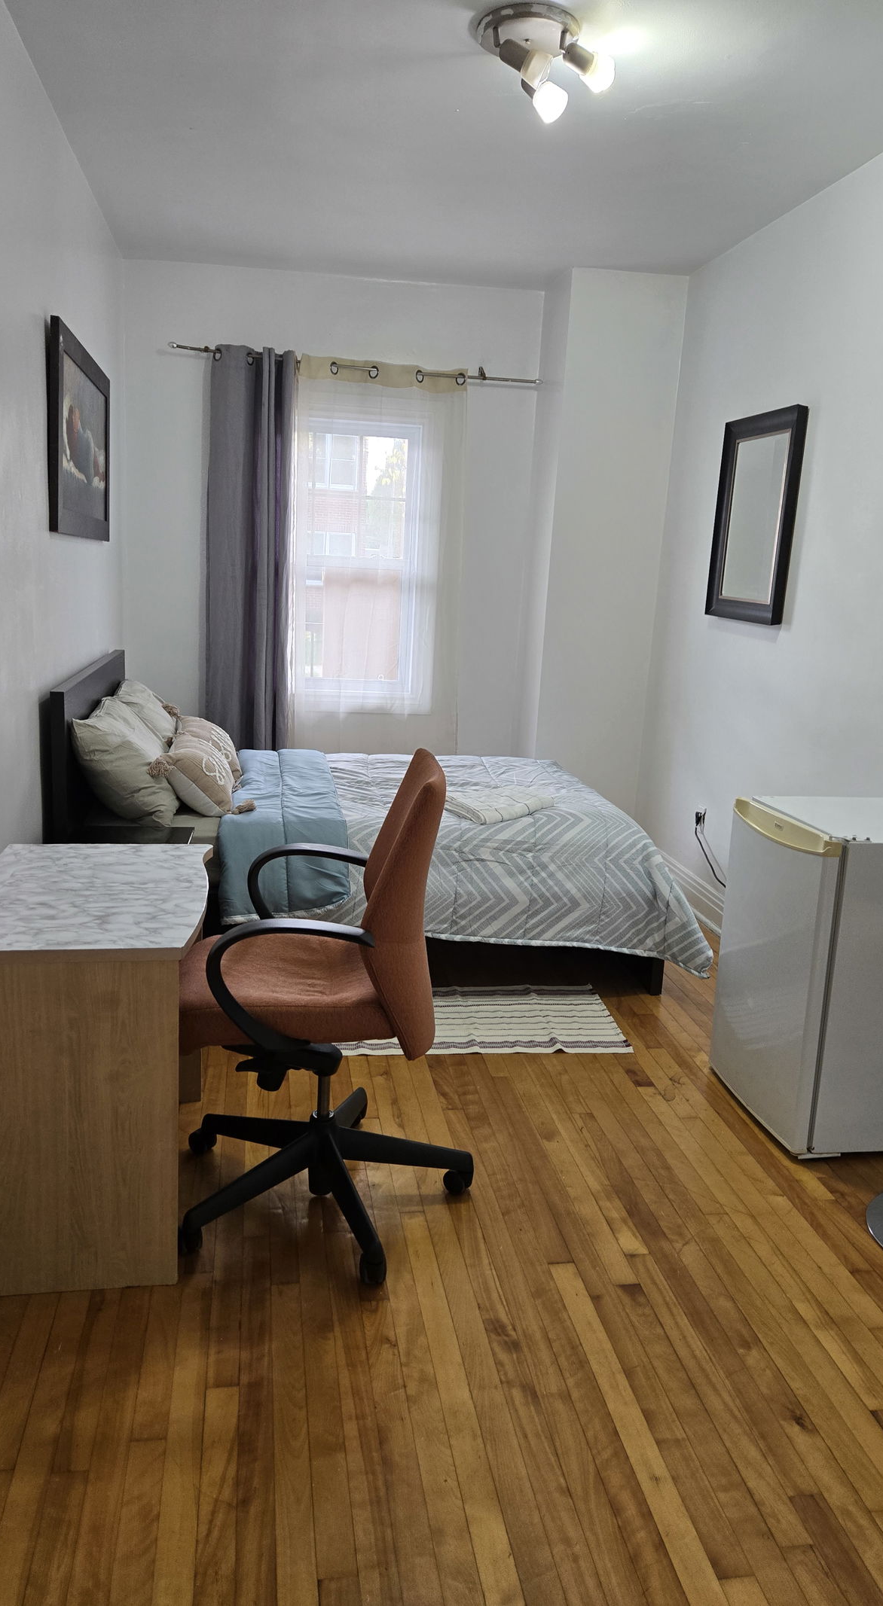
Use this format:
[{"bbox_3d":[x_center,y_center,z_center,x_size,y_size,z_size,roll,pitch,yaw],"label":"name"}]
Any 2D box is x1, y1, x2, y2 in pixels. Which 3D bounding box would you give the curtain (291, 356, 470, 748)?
[{"bbox_3d":[-0.353,-1.071,5.450,0.905,2.223,0.086,1,12,-10],"label":"curtain"}]

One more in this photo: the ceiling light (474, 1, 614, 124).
[{"bbox_3d":[0.244,-1.884,2.739,0.306,0.171,0.264,1,12,-10],"label":"ceiling light"}]

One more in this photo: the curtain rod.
[{"bbox_3d":[-0.393,-2.146,5.213,1.803,0.064,0.093,2,12,-10],"label":"curtain rod"}]

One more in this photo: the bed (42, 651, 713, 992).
[{"bbox_3d":[-0.310,-0.004,4.347,2.180,1.026,1.796,1,12,-10],"label":"bed"}]

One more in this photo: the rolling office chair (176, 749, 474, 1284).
[{"bbox_3d":[-0.256,0.399,2.404,0.677,1.047,0.684,2,12,-5],"label":"rolling office chair"}]

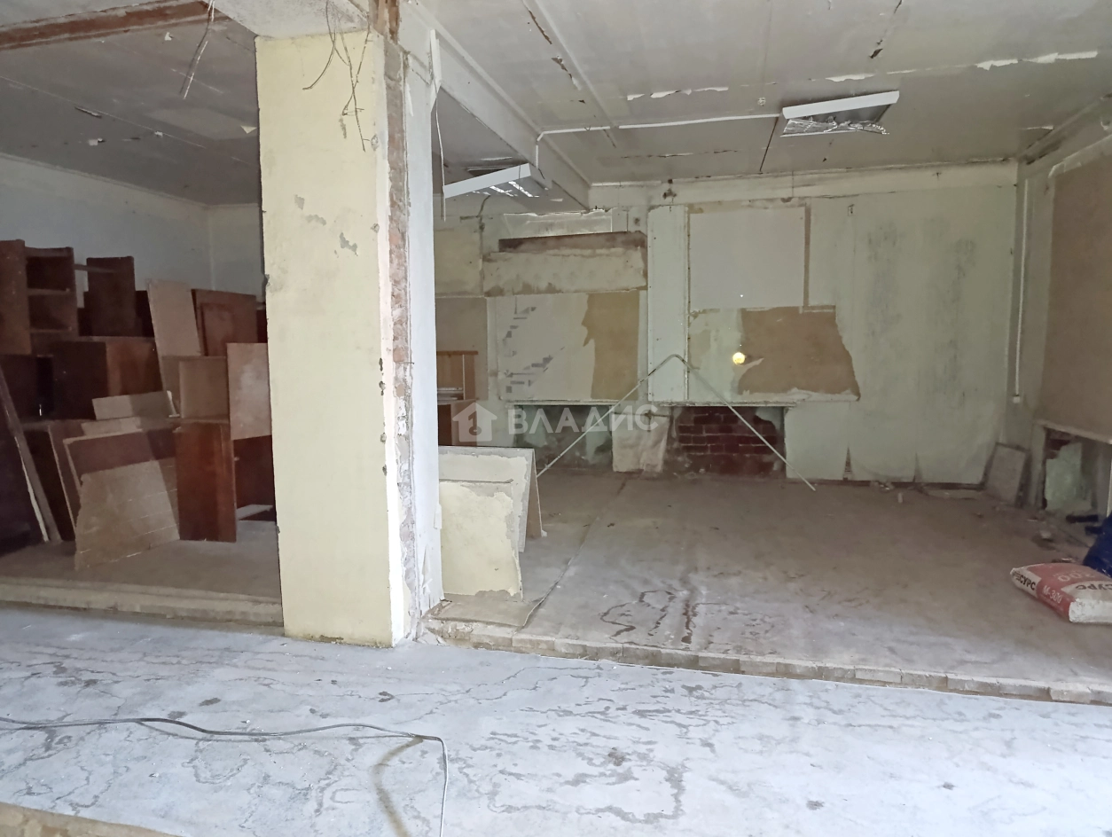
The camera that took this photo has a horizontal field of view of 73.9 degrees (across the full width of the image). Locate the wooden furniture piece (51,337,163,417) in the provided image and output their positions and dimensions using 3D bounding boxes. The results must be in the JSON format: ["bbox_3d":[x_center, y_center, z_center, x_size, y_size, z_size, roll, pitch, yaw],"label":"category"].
[{"bbox_3d":[-3.417,-0.305,5.654,0.487,0.554,0.590,1,6,14],"label":"wooden furniture piece"}]

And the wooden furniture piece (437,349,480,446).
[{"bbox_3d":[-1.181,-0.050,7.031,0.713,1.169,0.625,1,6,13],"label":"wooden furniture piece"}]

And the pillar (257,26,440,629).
[{"bbox_3d":[-1.011,-0.344,3.749,0.645,2.857,0.496,1,6,14],"label":"pillar"}]

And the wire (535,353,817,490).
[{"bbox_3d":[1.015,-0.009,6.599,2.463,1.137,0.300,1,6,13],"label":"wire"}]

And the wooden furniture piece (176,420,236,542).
[{"bbox_3d":[-2.429,0.429,5.319,0.425,0.859,0.280,1,6,14],"label":"wooden furniture piece"}]

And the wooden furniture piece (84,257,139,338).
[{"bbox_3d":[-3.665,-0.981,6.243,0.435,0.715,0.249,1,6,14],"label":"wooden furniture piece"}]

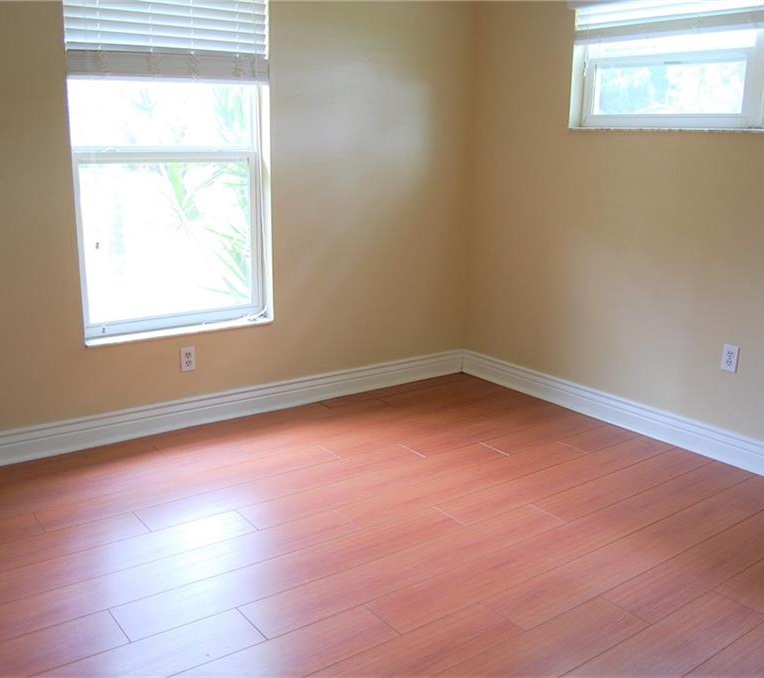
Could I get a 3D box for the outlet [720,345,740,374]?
[{"bbox_3d":[1.546,0.089,3.402,0.010,0.115,0.071,-9,17,-36],"label":"outlet"}]

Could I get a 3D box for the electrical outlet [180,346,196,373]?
[{"bbox_3d":[-0.932,0.100,3.697,0.071,0.115,0.010,-9,17,-36],"label":"electrical outlet"}]

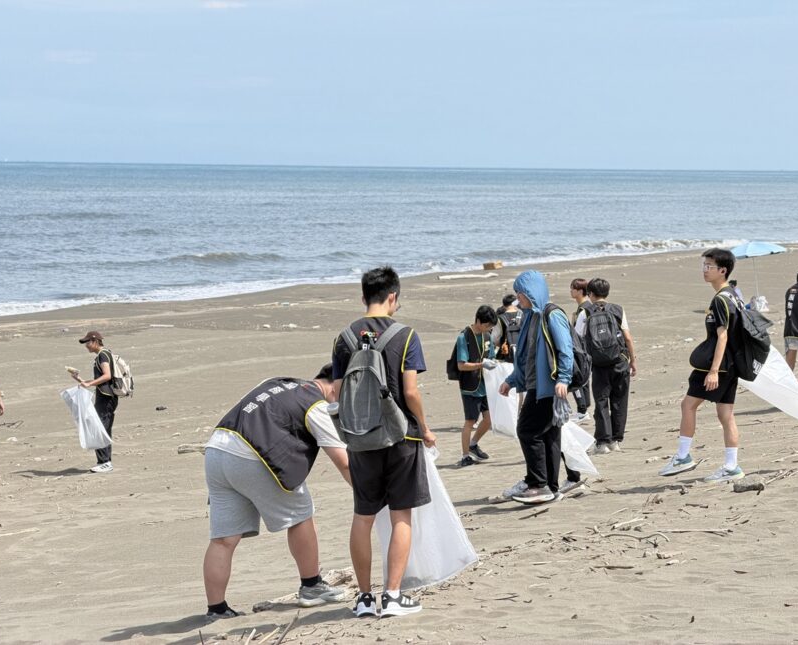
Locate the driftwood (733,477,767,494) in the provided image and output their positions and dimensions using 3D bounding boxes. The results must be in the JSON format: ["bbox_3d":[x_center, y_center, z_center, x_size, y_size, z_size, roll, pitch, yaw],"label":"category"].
[{"bbox_3d":[2.554,1.188,18.100,0.235,0.110,0.140,1,4,0],"label":"driftwood"}]

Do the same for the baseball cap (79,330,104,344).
[{"bbox_3d":[-3.589,0.175,29.000,0.270,0.140,0.180,-12,5,-6],"label":"baseball cap"}]

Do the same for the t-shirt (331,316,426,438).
[{"bbox_3d":[-0.104,0.279,12.600,0.450,0.600,0.280,2,4,21],"label":"t-shirt"}]

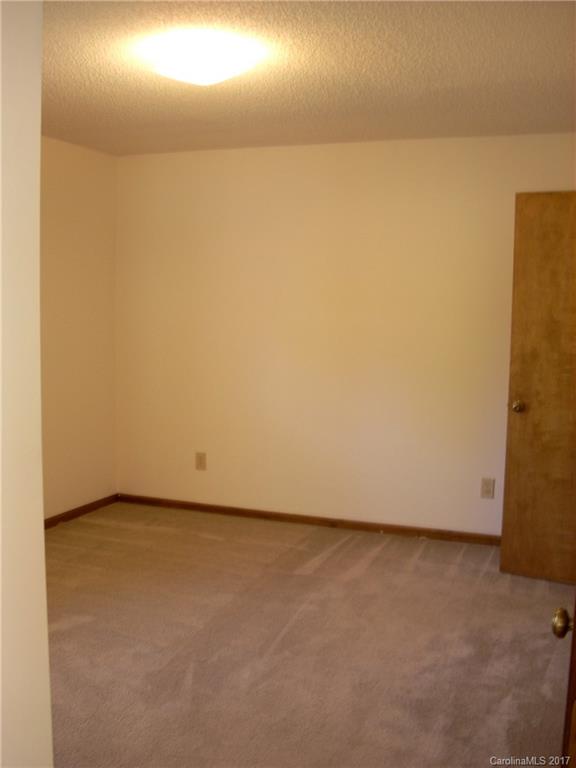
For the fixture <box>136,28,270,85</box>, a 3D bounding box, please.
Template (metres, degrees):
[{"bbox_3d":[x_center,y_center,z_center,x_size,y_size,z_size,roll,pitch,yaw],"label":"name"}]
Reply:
[{"bbox_3d":[-0.344,-1.255,3.210,0.460,0.130,0.460,1,6,0],"label":"fixture"}]

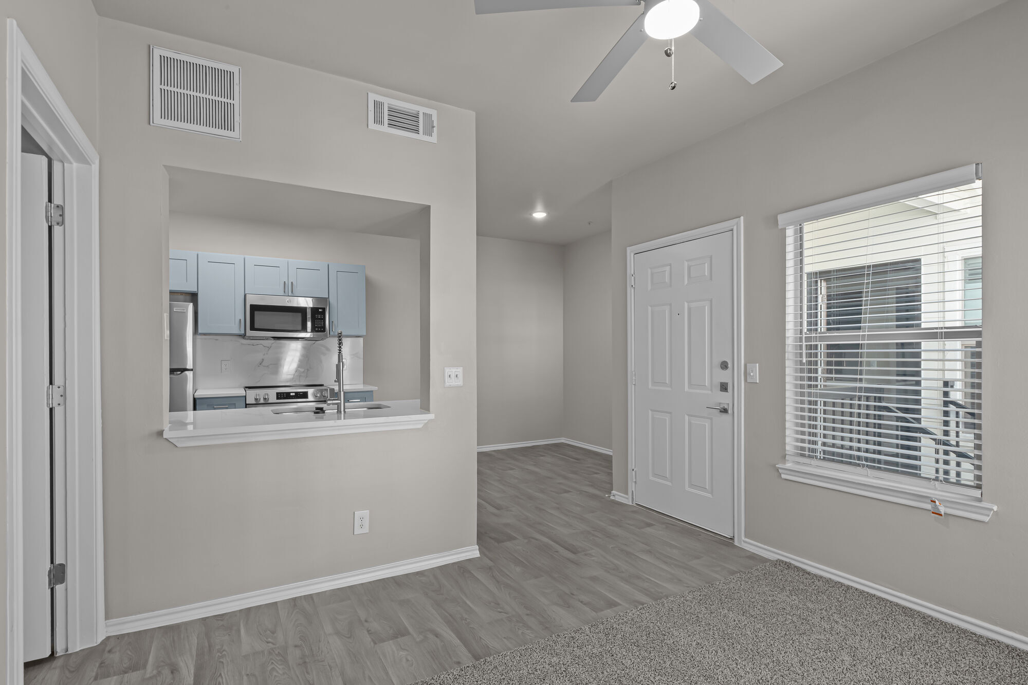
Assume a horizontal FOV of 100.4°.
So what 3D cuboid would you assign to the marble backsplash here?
[{"bbox_3d":[-2.478,0.208,4.655,1.599,0.564,0.018,0,-1,-25],"label":"marble backsplash"}]

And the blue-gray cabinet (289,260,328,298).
[{"bbox_3d":[-2.205,-0.657,4.607,0.377,0.373,0.325,0,-1,-26],"label":"blue-gray cabinet"}]

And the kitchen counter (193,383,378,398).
[{"bbox_3d":[-2.311,0.492,4.423,1.573,0.040,0.587,0,-1,-29],"label":"kitchen counter"}]

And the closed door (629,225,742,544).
[{"bbox_3d":[1.294,0.267,3.284,0.099,2.180,0.993,0,-1,-34],"label":"closed door"}]

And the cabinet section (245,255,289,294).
[{"bbox_3d":[-2.528,-0.653,4.396,0.380,0.370,0.325,0,0,-27],"label":"cabinet section"}]

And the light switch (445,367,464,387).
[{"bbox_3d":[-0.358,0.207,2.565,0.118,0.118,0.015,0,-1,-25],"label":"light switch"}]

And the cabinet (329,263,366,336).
[{"bbox_3d":[-1.864,-0.461,4.764,0.375,0.763,0.325,0,-1,-26],"label":"cabinet"}]

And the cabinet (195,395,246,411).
[{"bbox_3d":[-2.783,0.933,4.136,0.385,0.876,0.610,0,-1,-26],"label":"cabinet"}]

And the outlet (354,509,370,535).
[{"bbox_3d":[-0.855,1.015,2.412,0.082,0.127,0.011,0,-1,-25],"label":"outlet"}]

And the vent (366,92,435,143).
[{"bbox_3d":[-0.639,-1.312,2.504,0.399,0.202,0.027,0,-1,-25],"label":"vent"}]

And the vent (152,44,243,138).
[{"bbox_3d":[-1.540,-1.208,2.082,0.364,0.376,0.027,0,-1,-25],"label":"vent"}]

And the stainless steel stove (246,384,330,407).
[{"bbox_3d":[-2.298,0.899,4.410,0.760,0.920,0.670,0,-1,-26],"label":"stainless steel stove"}]

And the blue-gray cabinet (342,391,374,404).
[{"bbox_3d":[-1.772,0.941,4.656,0.385,0.876,0.610,0,-1,-26],"label":"blue-gray cabinet"}]

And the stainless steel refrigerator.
[{"bbox_3d":[-3.334,0.519,3.875,0.734,1.741,0.677,0,-1,-29],"label":"stainless steel refrigerator"}]

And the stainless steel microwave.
[{"bbox_3d":[-2.397,-0.256,4.505,0.751,0.426,0.361,0,-1,-29],"label":"stainless steel microwave"}]

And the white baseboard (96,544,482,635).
[{"bbox_3d":[-1.011,1.270,2.269,1.754,0.070,0.016,0,-1,-25],"label":"white baseboard"}]

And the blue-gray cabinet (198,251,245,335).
[{"bbox_3d":[-2.888,-0.465,4.282,0.379,0.763,0.325,0,-1,-26],"label":"blue-gray cabinet"}]

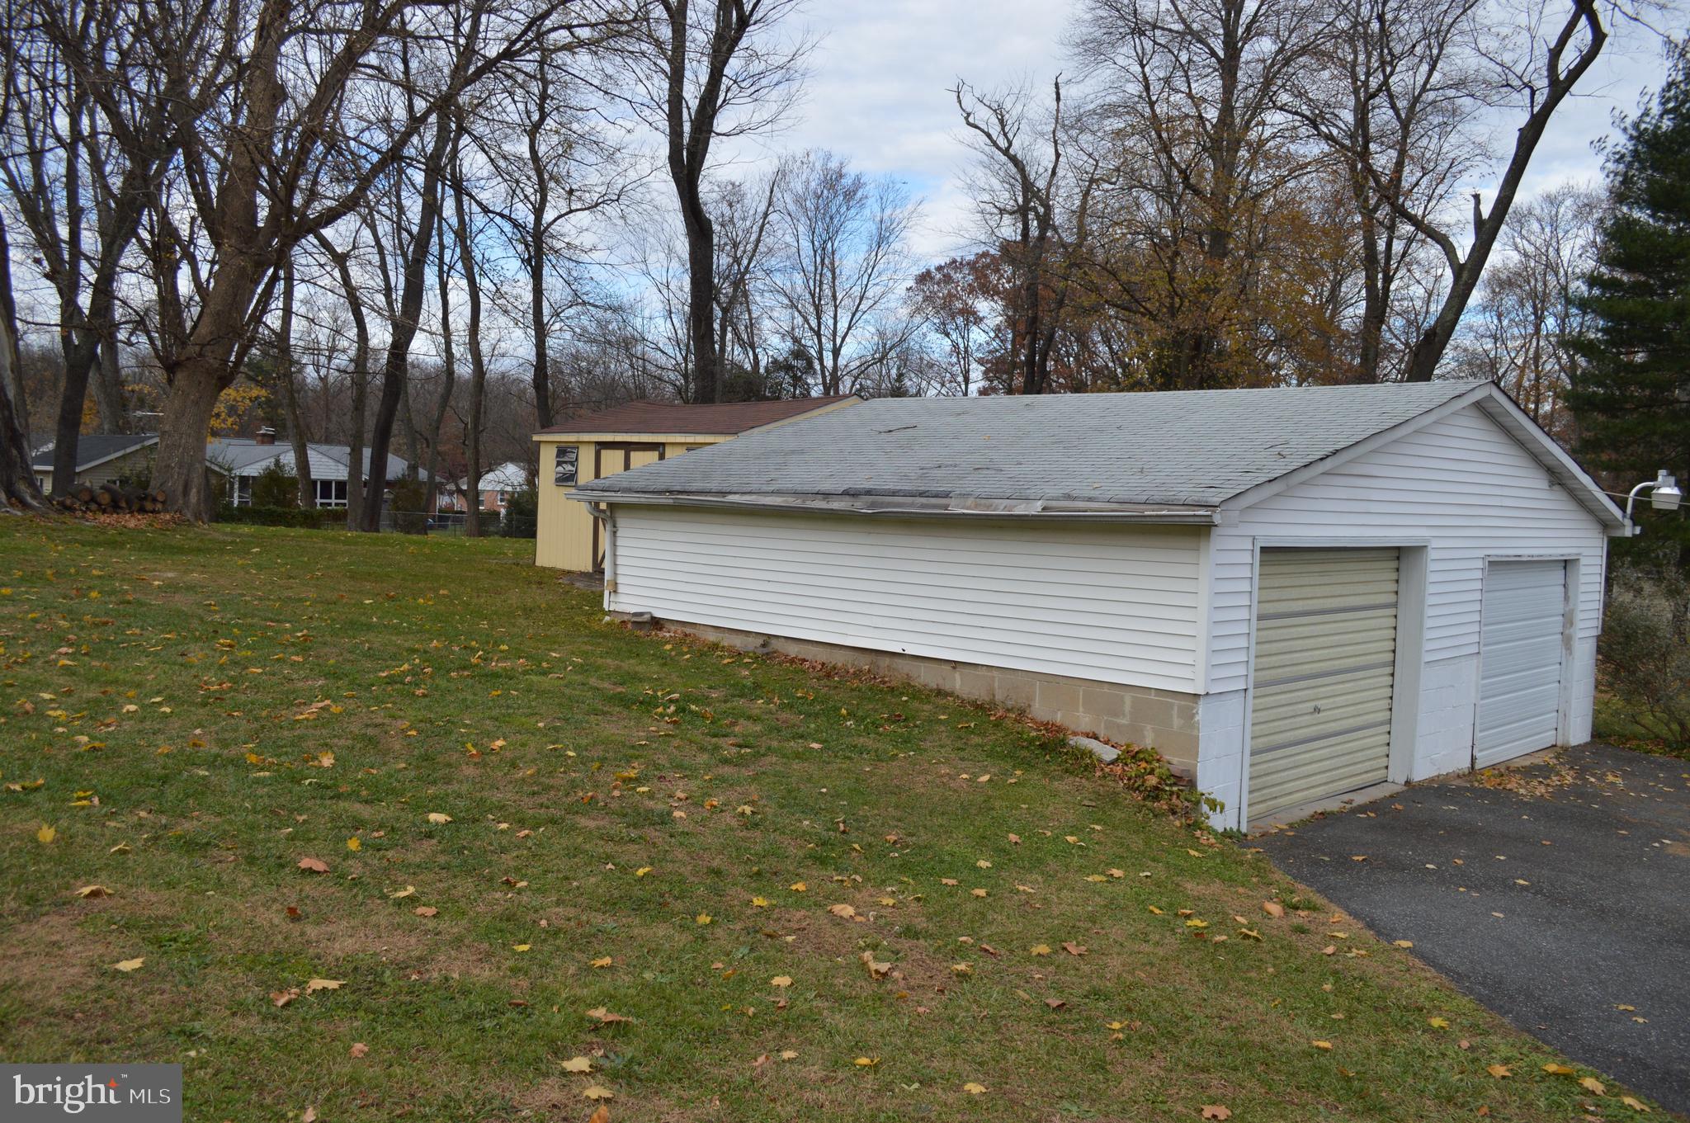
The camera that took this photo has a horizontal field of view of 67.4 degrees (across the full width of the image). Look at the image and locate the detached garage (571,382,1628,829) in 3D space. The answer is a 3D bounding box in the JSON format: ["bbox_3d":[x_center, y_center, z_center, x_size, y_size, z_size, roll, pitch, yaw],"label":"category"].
[{"bbox_3d":[2.906,-0.006,14.201,8.740,3.680,7.950,-1,3,-43],"label":"detached garage"}]

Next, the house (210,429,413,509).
[{"bbox_3d":[-33.899,-5.728,82.000,14.000,4.900,9.500,0,3,-25],"label":"house"}]

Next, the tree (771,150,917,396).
[{"bbox_3d":[-0.100,-7.665,45.000,5.600,14.000,5.600,1,2,0],"label":"tree"}]

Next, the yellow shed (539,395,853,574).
[{"bbox_3d":[-1.660,-1.135,19.050,3.950,2.630,4.850,-1,3,-45],"label":"yellow shed"}]

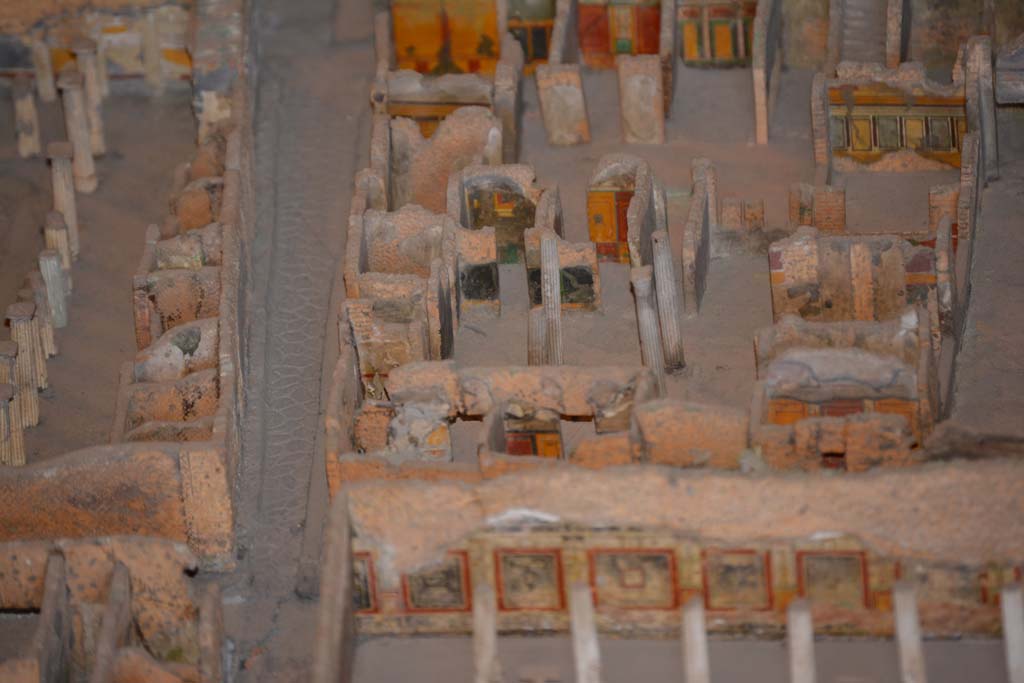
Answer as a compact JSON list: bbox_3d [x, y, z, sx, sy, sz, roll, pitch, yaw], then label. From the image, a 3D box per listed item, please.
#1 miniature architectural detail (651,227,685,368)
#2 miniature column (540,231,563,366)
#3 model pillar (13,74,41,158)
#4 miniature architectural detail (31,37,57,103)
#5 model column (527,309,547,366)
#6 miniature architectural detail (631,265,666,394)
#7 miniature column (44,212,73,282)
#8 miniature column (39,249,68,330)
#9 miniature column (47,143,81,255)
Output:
[{"bbox_3d":[0.052,-0.014,2.201,0.006,0.052,0.006,-7,33,1],"label":"miniature architectural detail"},{"bbox_3d":[0.013,-0.013,2.203,0.006,0.052,0.006,-2,33,0],"label":"miniature column"},{"bbox_3d":[-0.172,-0.079,2.344,0.007,0.029,0.007,-5,33,-4],"label":"model pillar"},{"bbox_3d":[-0.169,-0.098,2.377,0.006,0.023,0.006,-12,33,-4],"label":"miniature architectural detail"},{"bbox_3d":[0.009,0.005,2.190,0.006,0.037,0.006,-2,33,0],"label":"model column"},{"bbox_3d":[0.045,-0.001,2.182,0.007,0.052,0.007,-7,33,1],"label":"miniature architectural detail"},{"bbox_3d":[-0.156,-0.031,2.268,0.007,0.028,0.007,-5,33,-4],"label":"miniature column"},{"bbox_3d":[-0.156,-0.018,2.250,0.006,0.027,0.006,-9,33,-4],"label":"miniature column"},{"bbox_3d":[-0.154,-0.048,2.280,0.008,0.044,0.008,-6,33,-4],"label":"miniature column"}]

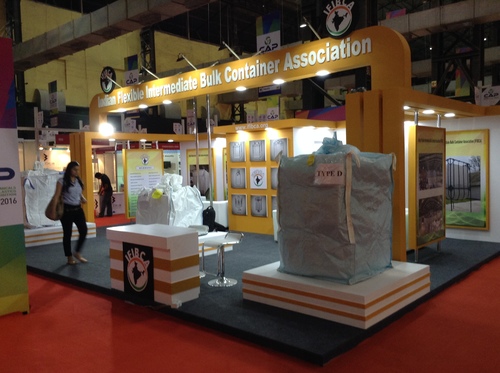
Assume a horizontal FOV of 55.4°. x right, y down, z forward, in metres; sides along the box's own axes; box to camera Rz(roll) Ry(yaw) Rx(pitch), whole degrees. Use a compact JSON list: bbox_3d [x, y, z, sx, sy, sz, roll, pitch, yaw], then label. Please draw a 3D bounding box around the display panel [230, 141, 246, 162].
[{"bbox_3d":[-0.282,-0.755,10.533,0.446,0.448,0.041,1,4,43],"label":"display panel"}]

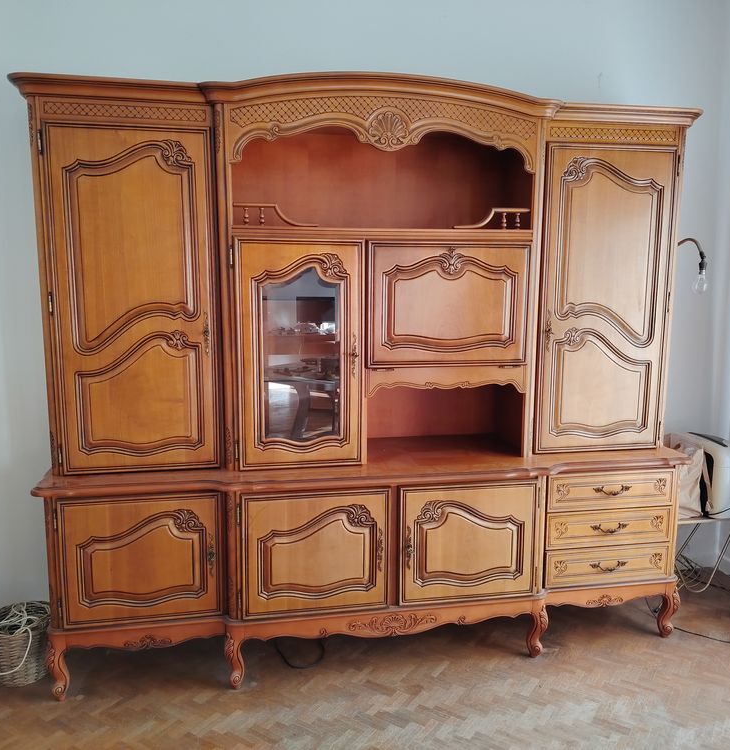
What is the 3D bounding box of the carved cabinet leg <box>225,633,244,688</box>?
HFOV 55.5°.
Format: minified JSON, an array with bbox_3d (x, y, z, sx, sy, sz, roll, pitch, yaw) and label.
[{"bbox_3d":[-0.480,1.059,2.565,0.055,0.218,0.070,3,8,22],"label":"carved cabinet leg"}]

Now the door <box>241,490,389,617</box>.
[{"bbox_3d":[-0.177,0.648,2.550,0.542,0.465,0.030,-1,8,-11],"label":"door"}]

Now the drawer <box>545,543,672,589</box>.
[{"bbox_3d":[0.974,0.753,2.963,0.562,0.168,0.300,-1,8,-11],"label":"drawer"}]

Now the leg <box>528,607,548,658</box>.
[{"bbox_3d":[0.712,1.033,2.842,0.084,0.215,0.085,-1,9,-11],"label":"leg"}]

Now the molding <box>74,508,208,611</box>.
[{"bbox_3d":[-0.792,0.659,2.472,0.445,0.360,0.030,-1,8,-11],"label":"molding"}]

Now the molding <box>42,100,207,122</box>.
[{"bbox_3d":[-0.822,-0.908,2.394,0.544,0.053,0.020,-1,8,-11],"label":"molding"}]

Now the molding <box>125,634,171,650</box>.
[{"bbox_3d":[-0.806,0.996,2.571,0.169,0.058,0.020,-1,9,-11],"label":"molding"}]

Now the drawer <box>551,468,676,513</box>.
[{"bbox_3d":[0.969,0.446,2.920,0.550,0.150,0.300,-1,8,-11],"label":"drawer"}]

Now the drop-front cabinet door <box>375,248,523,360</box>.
[{"bbox_3d":[0.315,-0.258,2.562,0.604,0.446,0.033,-1,8,-11],"label":"drop-front cabinet door"}]

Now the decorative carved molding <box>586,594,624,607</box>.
[{"bbox_3d":[0.987,0.929,2.852,0.169,0.050,0.020,-1,8,-11],"label":"decorative carved molding"}]

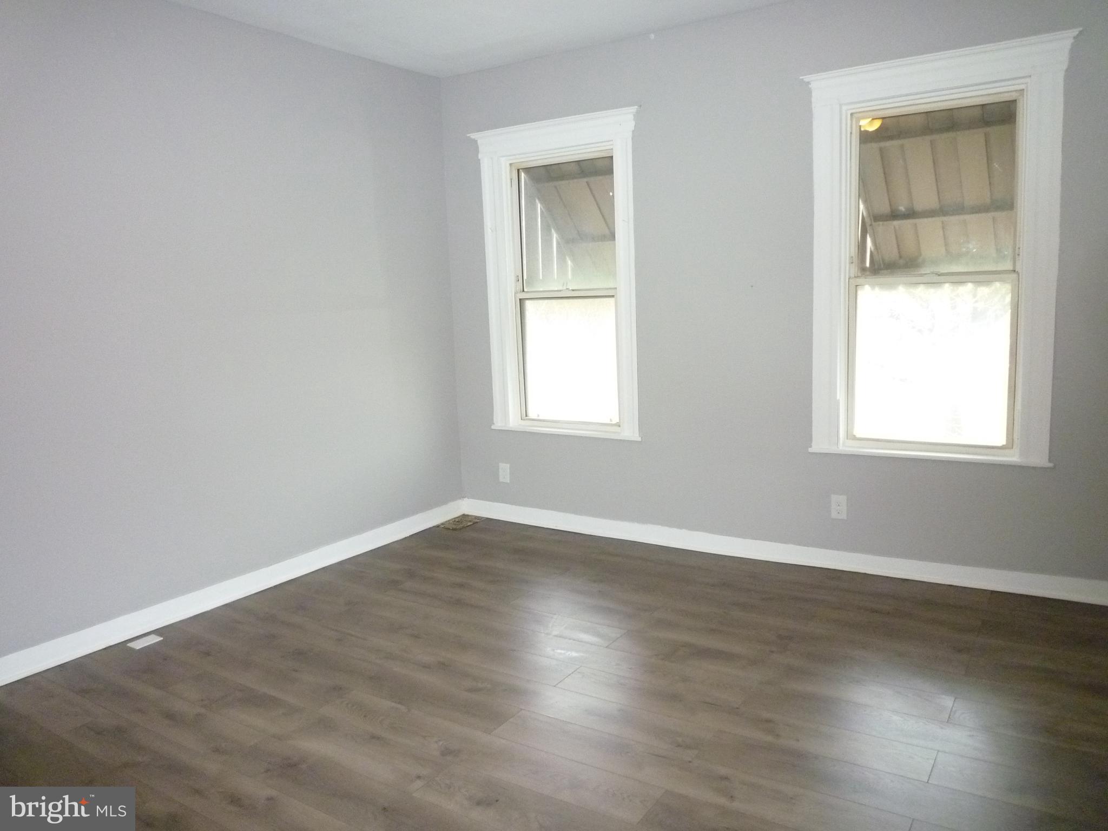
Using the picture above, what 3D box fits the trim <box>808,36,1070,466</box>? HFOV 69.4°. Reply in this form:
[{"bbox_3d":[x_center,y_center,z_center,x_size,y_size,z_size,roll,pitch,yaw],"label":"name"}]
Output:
[{"bbox_3d":[1.631,-0.658,3.505,1.061,1.722,0.100,3,9,33],"label":"trim"}]

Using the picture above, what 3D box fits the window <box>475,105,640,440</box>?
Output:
[{"bbox_3d":[0.029,-0.750,4.537,1.099,1.735,0.100,3,9,33],"label":"window"}]

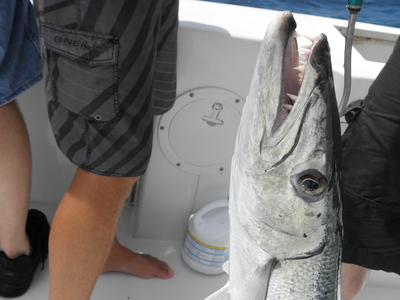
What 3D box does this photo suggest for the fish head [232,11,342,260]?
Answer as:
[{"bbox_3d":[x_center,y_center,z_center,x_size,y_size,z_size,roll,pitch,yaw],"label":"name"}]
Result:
[{"bbox_3d":[0.116,-0.017,0.750,0.140,0.325,0.095,0,12,-6],"label":"fish head"}]

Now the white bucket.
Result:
[{"bbox_3d":[0.057,0.206,1.585,0.155,0.250,0.150,11,27,-5],"label":"white bucket"}]

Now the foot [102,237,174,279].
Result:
[{"bbox_3d":[-0.192,0.271,1.517,0.260,0.095,0.100,7,27,-13],"label":"foot"}]

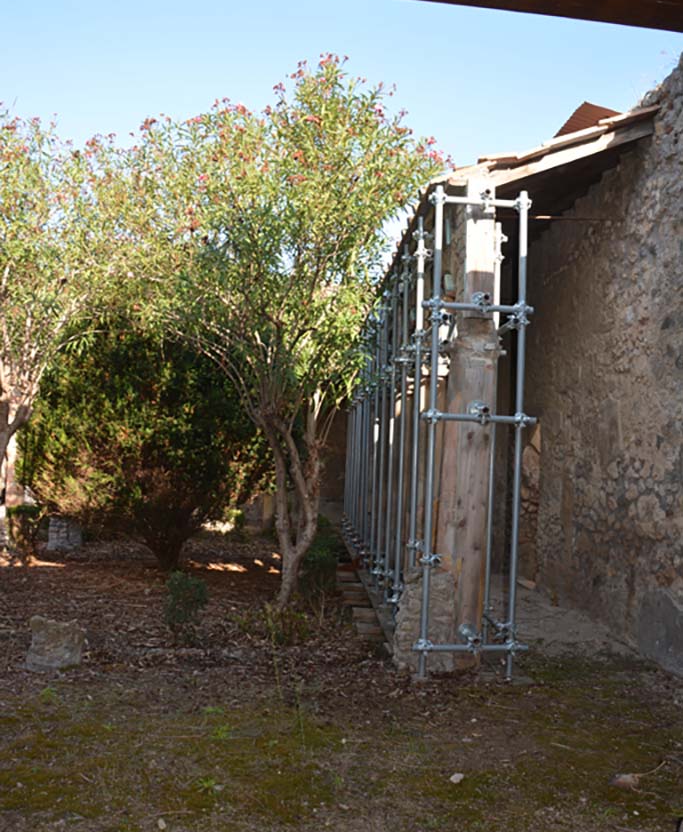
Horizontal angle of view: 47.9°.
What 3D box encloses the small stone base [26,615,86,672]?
[{"bbox_3d":[-2.044,1.621,5.552,0.400,0.360,0.330,2,-2,-3],"label":"small stone base"}]

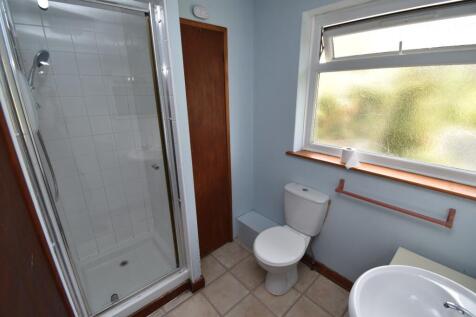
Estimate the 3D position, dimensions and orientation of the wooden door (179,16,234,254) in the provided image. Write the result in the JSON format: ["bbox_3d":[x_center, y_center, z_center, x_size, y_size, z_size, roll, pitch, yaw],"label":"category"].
[{"bbox_3d":[-0.282,-0.013,1.774,0.515,2.086,0.047,-15,23,-38],"label":"wooden door"}]

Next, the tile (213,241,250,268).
[{"bbox_3d":[-0.067,0.994,2.059,0.283,0.011,0.279,-15,23,-38],"label":"tile"}]

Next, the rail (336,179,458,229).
[{"bbox_3d":[0.950,0.264,1.279,0.072,0.092,0.603,-15,23,-38],"label":"rail"}]

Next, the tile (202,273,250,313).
[{"bbox_3d":[-0.099,1.119,1.668,0.283,0.011,0.283,-15,23,-38],"label":"tile"}]

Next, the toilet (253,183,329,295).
[{"bbox_3d":[0.395,0.701,1.650,0.615,0.782,0.371,-15,23,-38],"label":"toilet"}]

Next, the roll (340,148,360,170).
[{"bbox_3d":[0.830,-0.009,1.460,0.106,0.105,0.106,-15,23,-38],"label":"roll"}]

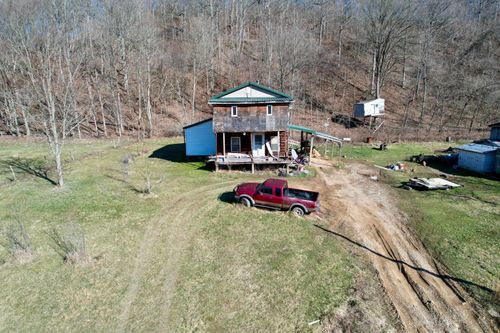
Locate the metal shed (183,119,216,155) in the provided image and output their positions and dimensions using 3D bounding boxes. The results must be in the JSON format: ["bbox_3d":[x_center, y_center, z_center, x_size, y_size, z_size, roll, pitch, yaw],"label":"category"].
[{"bbox_3d":[-4.617,-3.172,30.718,3.400,3.700,3.900,-1,15,2],"label":"metal shed"}]

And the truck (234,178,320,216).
[{"bbox_3d":[1.674,1.769,18.742,5.150,1.720,1.790,7,16,17],"label":"truck"}]

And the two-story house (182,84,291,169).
[{"bbox_3d":[-1.379,-3.743,27.991,9.700,7.400,7.000,-1,15,2],"label":"two-story house"}]

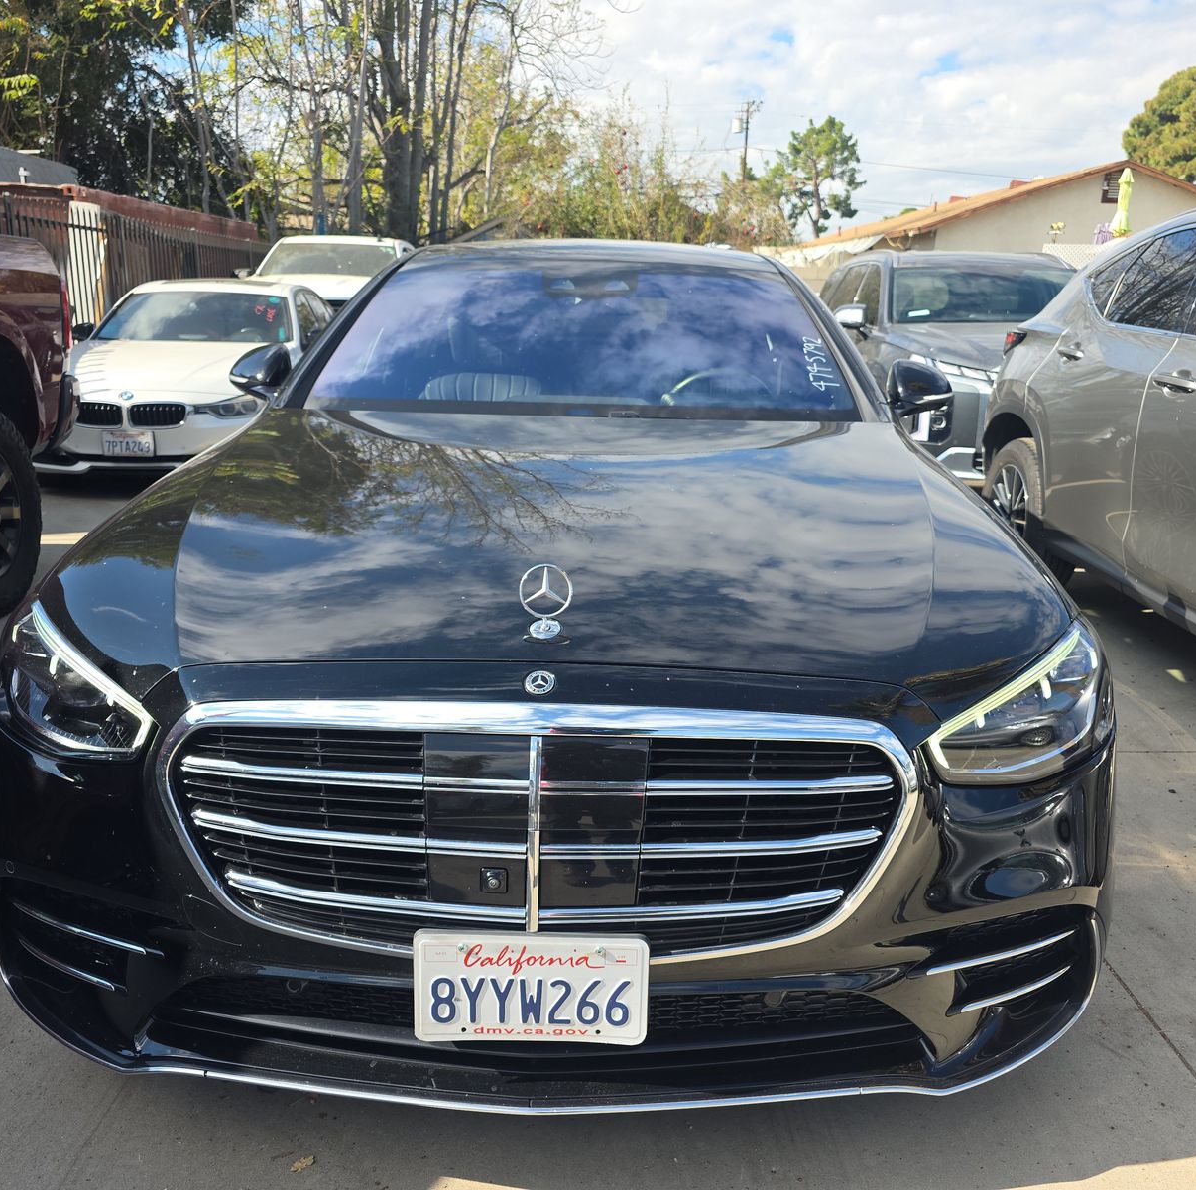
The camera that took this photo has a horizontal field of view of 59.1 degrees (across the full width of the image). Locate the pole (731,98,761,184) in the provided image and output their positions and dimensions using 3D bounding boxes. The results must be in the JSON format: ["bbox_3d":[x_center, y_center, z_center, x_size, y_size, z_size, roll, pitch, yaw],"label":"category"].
[{"bbox_3d":[7.602,-19.616,55.925,1.900,12.000,0.900,12,19,36],"label":"pole"}]

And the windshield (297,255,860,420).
[{"bbox_3d":[-0.037,-0.754,3.030,1.500,0.190,1.000,1,43,1],"label":"windshield"}]

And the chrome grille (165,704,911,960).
[{"bbox_3d":[-0.085,0.310,1.433,1.060,0.345,0.150,1,7,1],"label":"chrome grille"}]

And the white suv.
[{"bbox_3d":[-3.329,-3.687,13.559,1.980,1.800,4.950,0,15,-3],"label":"white suv"}]

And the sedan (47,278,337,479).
[{"bbox_3d":[-3.053,-1.821,8.728,1.820,1.430,4.633,0,15,-3],"label":"sedan"}]

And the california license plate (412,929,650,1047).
[{"bbox_3d":[-0.089,0.519,1.391,0.306,0.156,0.018,1,9,1],"label":"california license plate"}]

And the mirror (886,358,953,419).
[{"bbox_3d":[0.926,-0.605,3.088,0.220,0.170,0.160,1,15,1],"label":"mirror"}]

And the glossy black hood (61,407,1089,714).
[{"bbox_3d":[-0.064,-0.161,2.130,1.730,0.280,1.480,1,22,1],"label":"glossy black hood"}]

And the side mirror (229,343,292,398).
[{"bbox_3d":[-0.993,-0.656,3.116,0.220,0.170,0.160,1,15,1],"label":"side mirror"}]

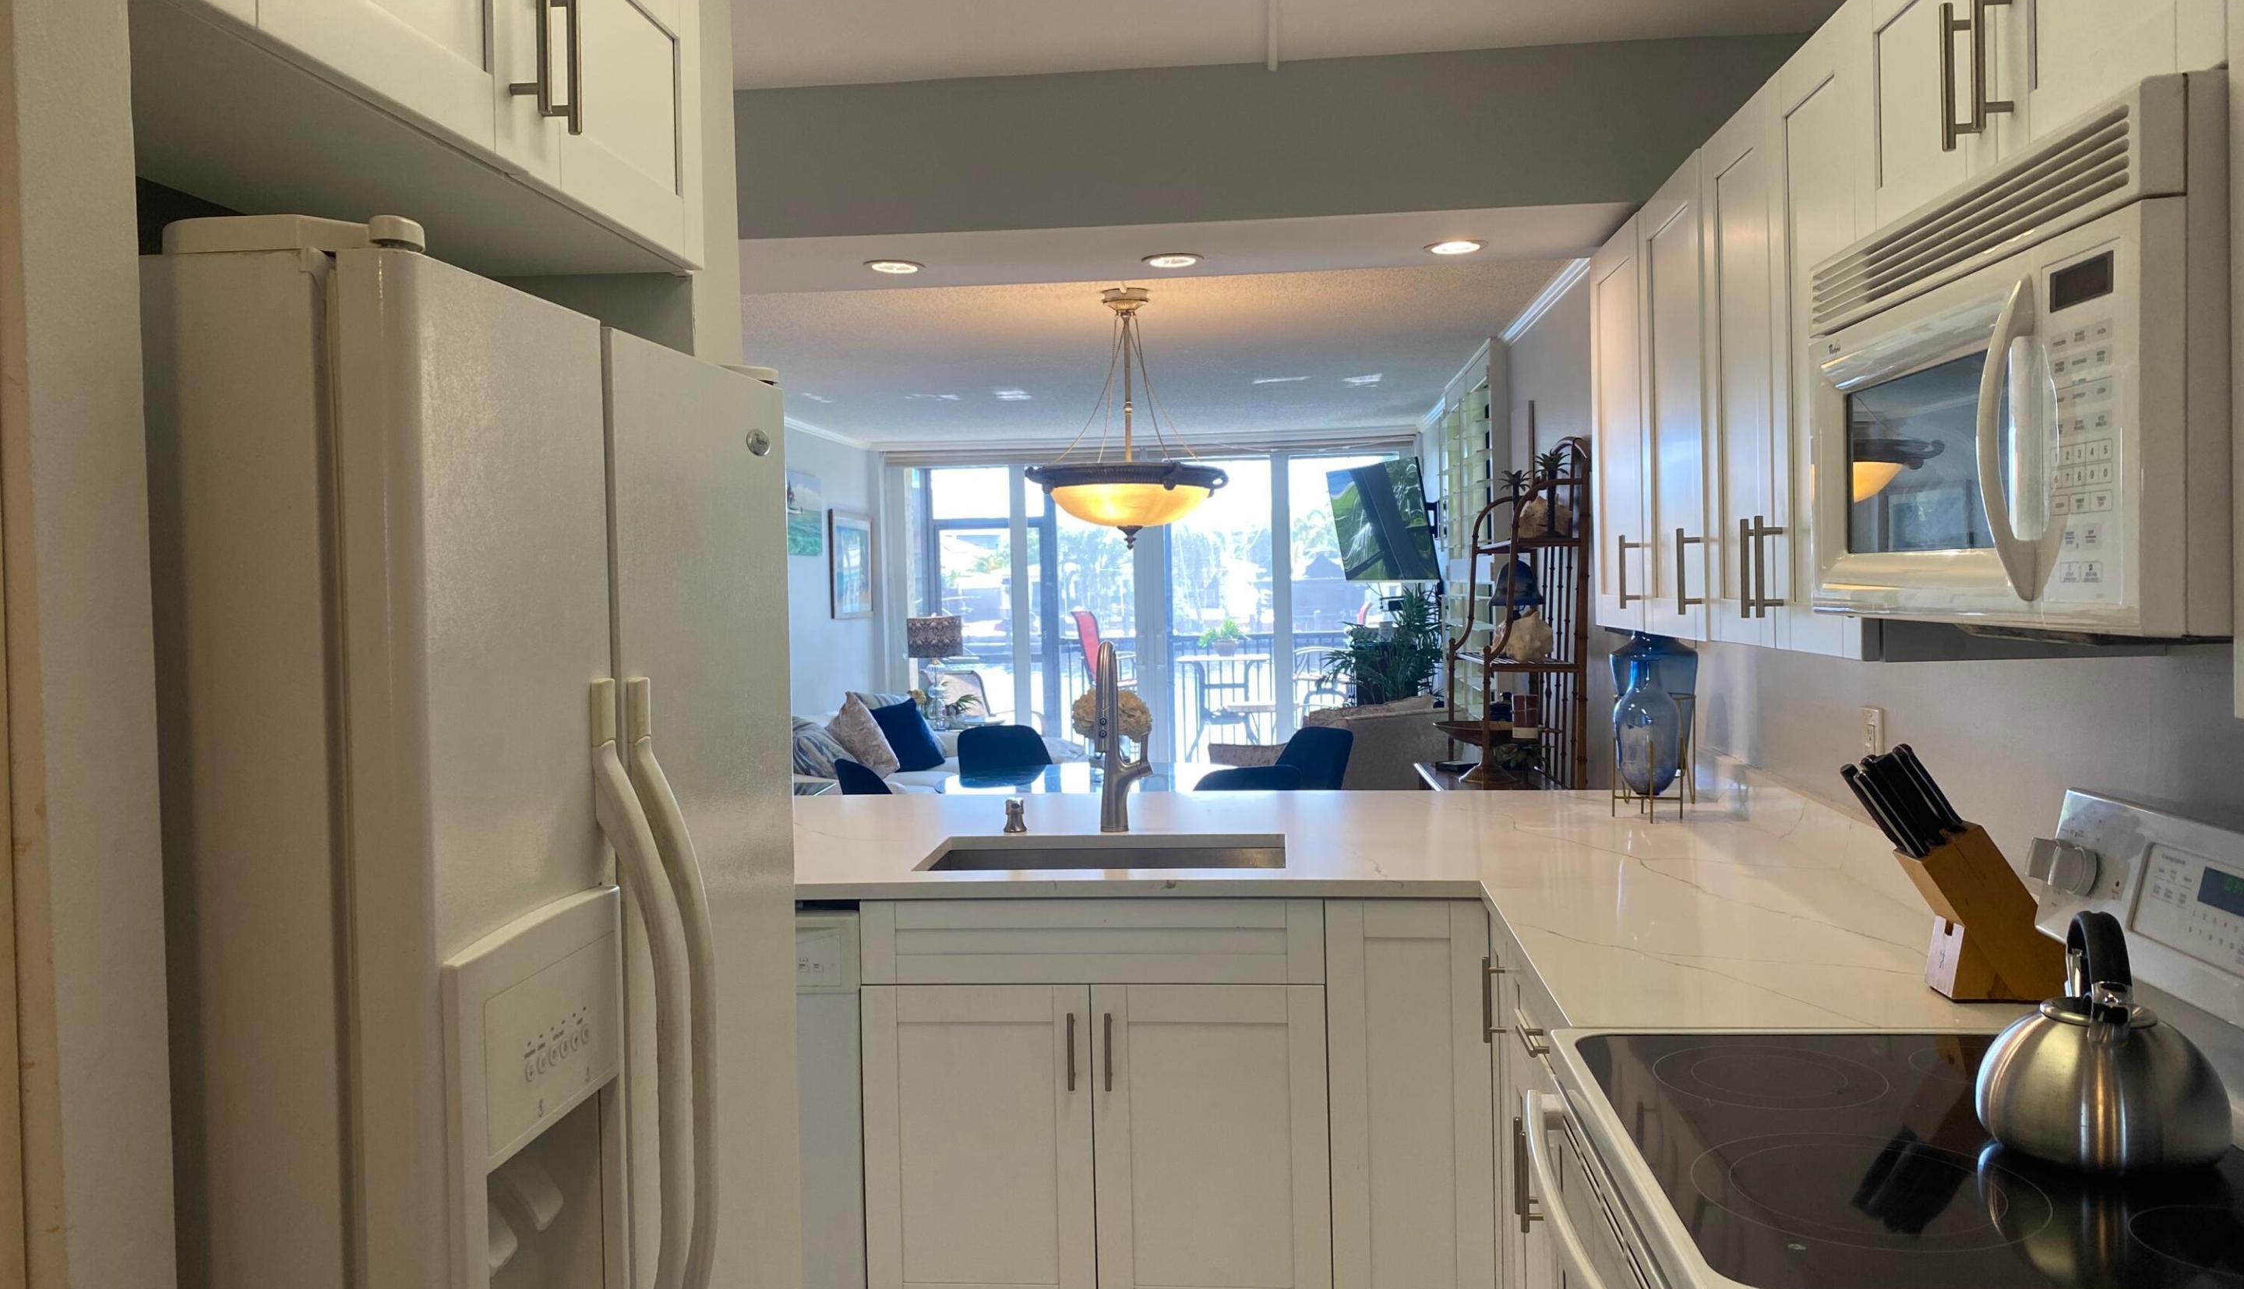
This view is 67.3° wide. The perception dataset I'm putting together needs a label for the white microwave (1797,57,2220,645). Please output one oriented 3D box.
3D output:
[{"bbox_3d":[0.942,-0.221,1.575,0.400,0.410,0.755,-1,2,5],"label":"white microwave"}]

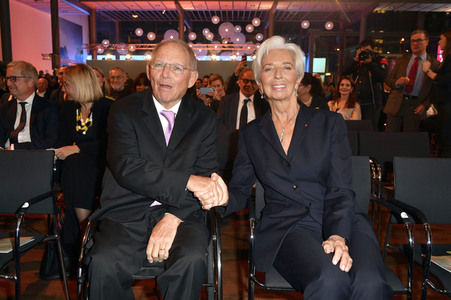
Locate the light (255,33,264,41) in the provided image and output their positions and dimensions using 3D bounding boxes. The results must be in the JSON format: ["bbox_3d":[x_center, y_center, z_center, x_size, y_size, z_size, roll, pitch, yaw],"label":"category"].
[{"bbox_3d":[2.110,-6.901,21.500,0.460,0.460,0.460,1,10,0],"label":"light"}]

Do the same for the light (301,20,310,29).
[{"bbox_3d":[3.187,-5.005,14.000,0.345,0.345,0.345,0,10,0],"label":"light"}]

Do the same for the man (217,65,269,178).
[{"bbox_3d":[0.180,-0.013,2.989,0.550,1.360,0.700,0,10,0],"label":"man"}]

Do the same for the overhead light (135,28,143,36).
[{"bbox_3d":[-3.447,-4.701,14.000,0.345,0.345,0.345,0,10,0],"label":"overhead light"}]

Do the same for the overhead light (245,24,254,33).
[{"bbox_3d":[0.959,-4.853,14.000,0.345,0.345,0.345,0,10,0],"label":"overhead light"}]

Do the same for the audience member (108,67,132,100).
[{"bbox_3d":[-1.070,-0.103,3.430,0.520,1.360,0.720,-1,10,-8],"label":"audience member"}]

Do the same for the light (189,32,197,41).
[{"bbox_3d":[-1.947,-6.788,21.000,0.470,0.470,0.470,1,10,0],"label":"light"}]

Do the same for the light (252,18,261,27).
[{"bbox_3d":[1.807,-7.379,20.300,0.470,0.470,0.470,1,10,0],"label":"light"}]

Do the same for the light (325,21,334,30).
[{"bbox_3d":[5.797,-6.893,19.500,0.470,0.470,0.470,1,10,0],"label":"light"}]

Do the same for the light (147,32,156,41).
[{"bbox_3d":[-2.956,-4.534,14.000,0.345,0.345,0.345,0,10,0],"label":"light"}]

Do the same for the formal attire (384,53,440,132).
[{"bbox_3d":[1.908,-0.272,3.718,0.600,1.477,0.380,6,11,28],"label":"formal attire"}]

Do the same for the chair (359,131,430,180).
[{"bbox_3d":[1.210,0.342,2.318,0.570,0.860,0.580,0,10,0],"label":"chair"}]

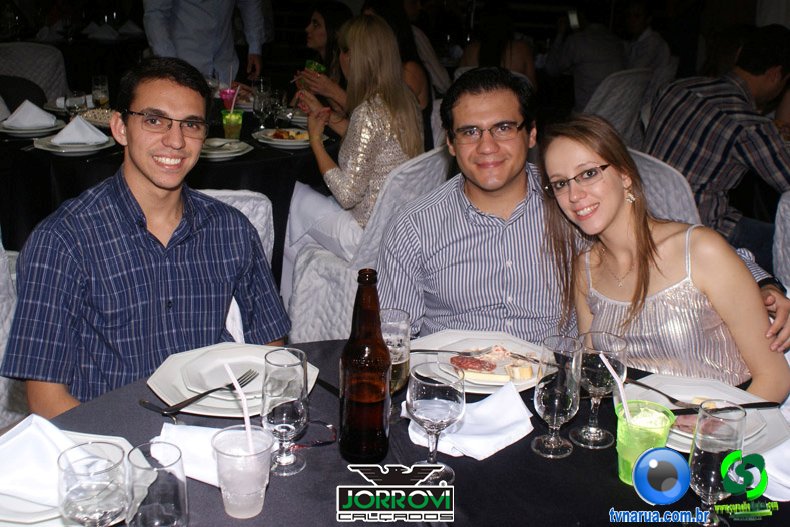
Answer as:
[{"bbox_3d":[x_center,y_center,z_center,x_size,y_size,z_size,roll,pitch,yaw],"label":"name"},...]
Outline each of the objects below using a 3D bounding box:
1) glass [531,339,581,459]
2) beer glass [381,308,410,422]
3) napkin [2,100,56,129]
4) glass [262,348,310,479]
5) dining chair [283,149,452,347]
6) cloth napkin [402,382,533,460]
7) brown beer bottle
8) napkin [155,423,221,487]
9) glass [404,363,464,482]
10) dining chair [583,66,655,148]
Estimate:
[{"bbox_3d":[0.244,0.202,1.286,0.065,0.177,0.065,2,19,0],"label":"glass"},{"bbox_3d":[-0.008,0.165,1.369,0.065,0.177,0.065,2,19,0],"label":"beer glass"},{"bbox_3d":[-1.483,-0.602,3.449,0.210,0.107,0.150,4,19,5],"label":"napkin"},{"bbox_3d":[-0.154,0.213,1.219,0.065,0.177,0.065,2,19,0],"label":"glass"},{"bbox_3d":[-0.086,0.019,2.985,0.520,0.900,0.440,17,24,37],"label":"dining chair"},{"bbox_3d":[0.115,0.246,1.356,0.215,0.040,0.175,2,19,0],"label":"cloth napkin"},{"bbox_3d":[-0.042,0.148,1.243,0.075,0.290,0.075,2,19,0],"label":"brown beer bottle"},{"bbox_3d":[-0.266,0.276,1.252,0.185,0.030,0.115,5,19,8],"label":"napkin"},{"bbox_3d":[0.056,0.229,1.214,0.080,0.162,0.080,2,19,0],"label":"glass"},{"bbox_3d":[1.111,-0.689,5.097,0.450,0.910,0.530,-12,24,-34],"label":"dining chair"}]

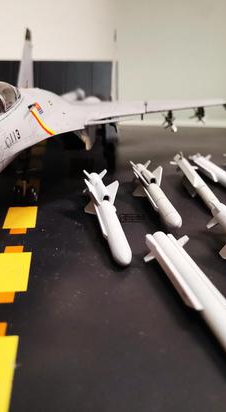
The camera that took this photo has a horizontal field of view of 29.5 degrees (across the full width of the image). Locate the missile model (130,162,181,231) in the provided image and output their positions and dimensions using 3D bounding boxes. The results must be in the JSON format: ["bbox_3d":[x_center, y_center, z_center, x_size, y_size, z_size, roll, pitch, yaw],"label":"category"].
[{"bbox_3d":[0.020,-0.009,0.197,0.014,0.013,0.083,-2,22,-6],"label":"missile model"}]

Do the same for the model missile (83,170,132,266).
[{"bbox_3d":[-0.002,0.001,0.170,0.014,0.013,0.086,-3,22,-8],"label":"model missile"}]

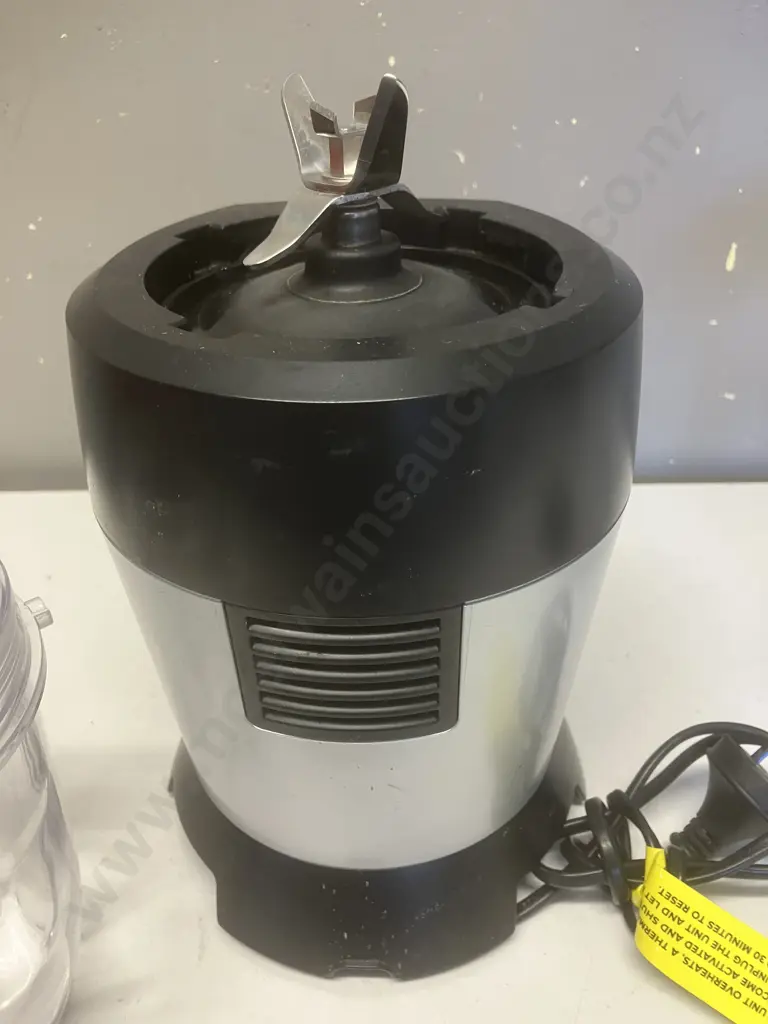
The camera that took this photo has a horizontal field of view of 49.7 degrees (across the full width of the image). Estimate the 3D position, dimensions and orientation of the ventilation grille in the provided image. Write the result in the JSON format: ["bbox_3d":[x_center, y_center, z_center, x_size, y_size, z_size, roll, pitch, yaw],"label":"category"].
[{"bbox_3d":[-0.009,0.036,0.190,0.052,0.044,0.011,0,38,3],"label":"ventilation grille"}]

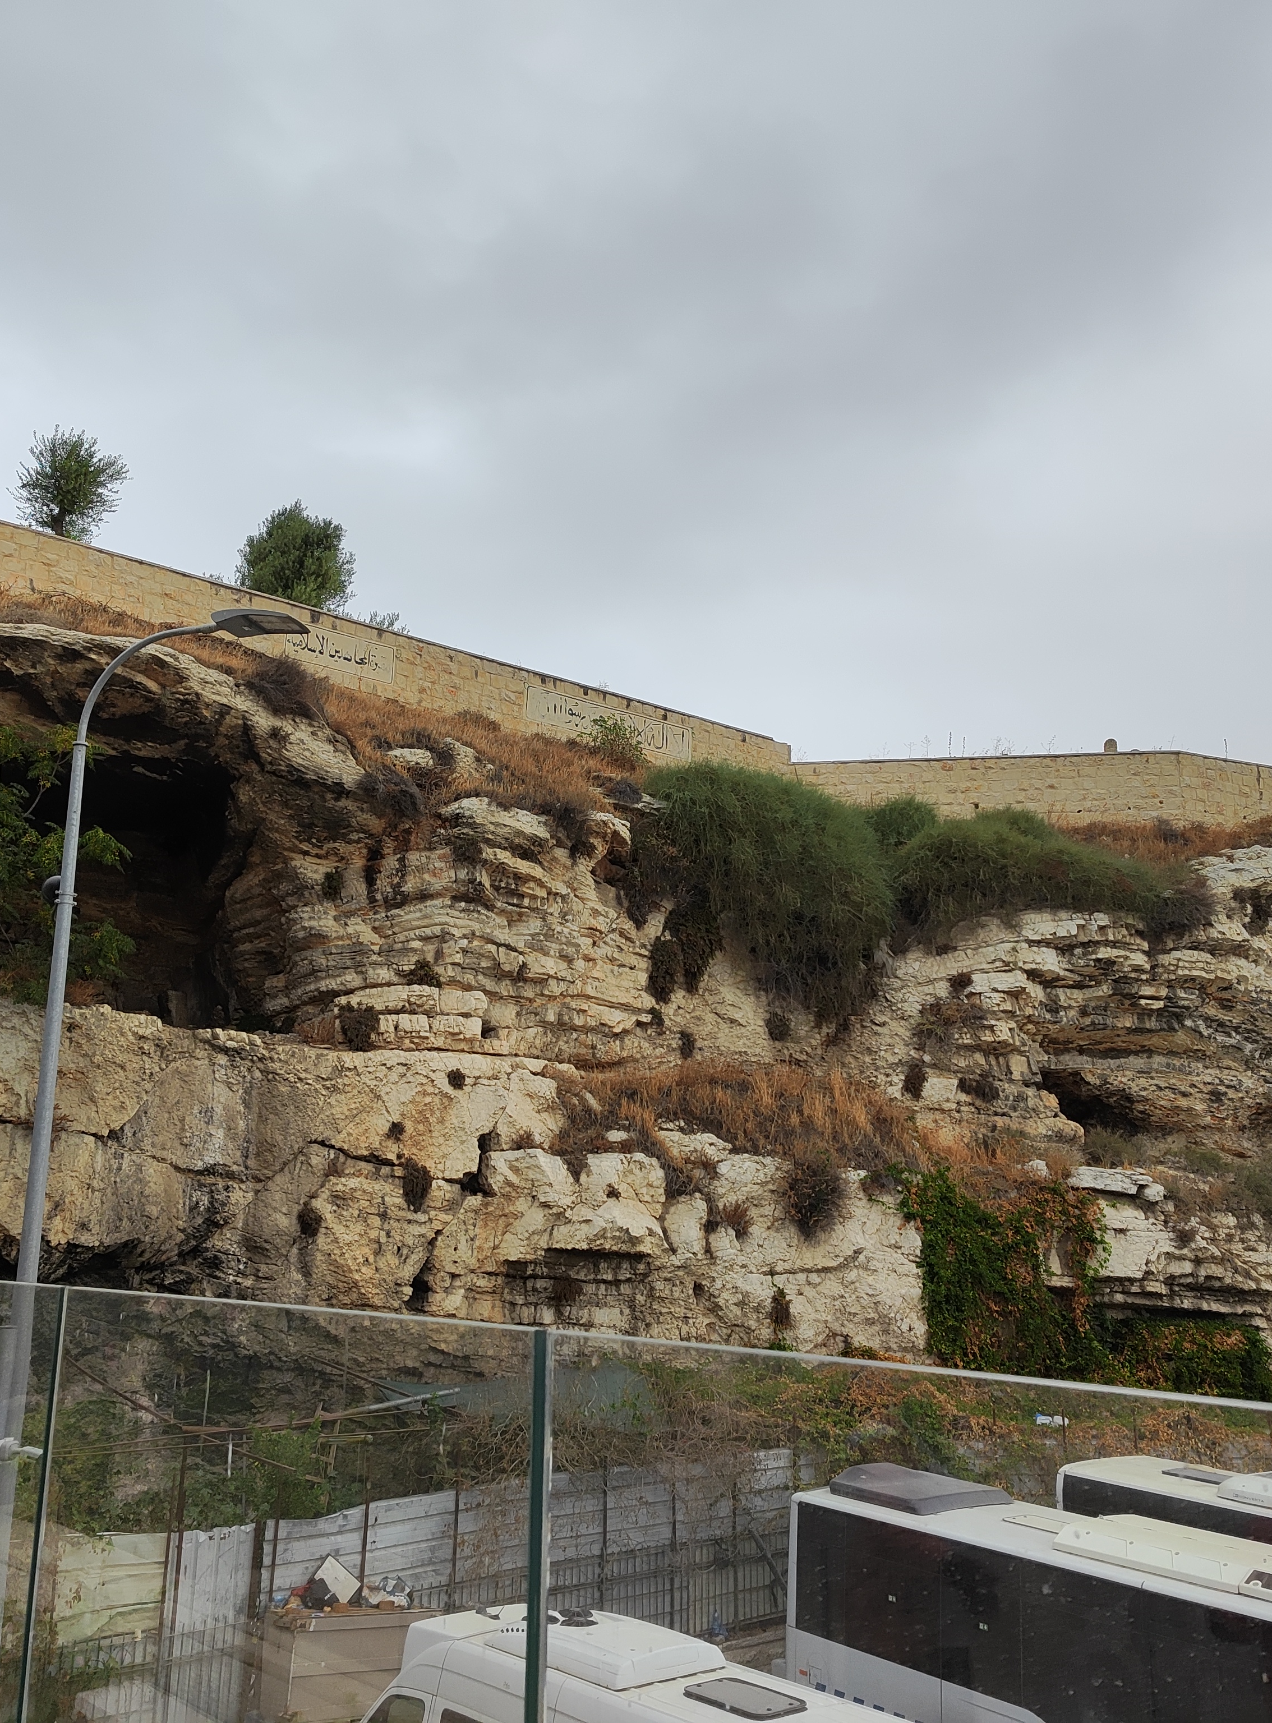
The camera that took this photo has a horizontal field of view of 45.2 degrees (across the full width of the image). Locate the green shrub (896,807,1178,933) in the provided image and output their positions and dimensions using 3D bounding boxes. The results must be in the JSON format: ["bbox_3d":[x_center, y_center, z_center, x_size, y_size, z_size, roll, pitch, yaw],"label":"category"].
[{"bbox_3d":[9.628,0.238,37.000,6.570,2.910,3.290,-1,-13,6],"label":"green shrub"}]

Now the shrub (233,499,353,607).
[{"bbox_3d":[-7.605,-6.644,33.961,2.550,2.430,2.420,3,-13,-12],"label":"shrub"}]

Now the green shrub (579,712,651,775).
[{"bbox_3d":[-0.469,-2.770,36.300,1.660,1.400,1.410,1,-13,-1],"label":"green shrub"}]

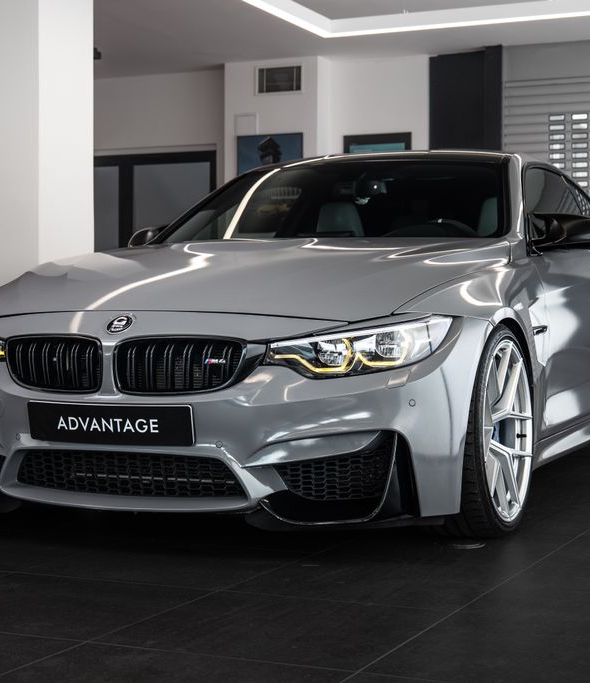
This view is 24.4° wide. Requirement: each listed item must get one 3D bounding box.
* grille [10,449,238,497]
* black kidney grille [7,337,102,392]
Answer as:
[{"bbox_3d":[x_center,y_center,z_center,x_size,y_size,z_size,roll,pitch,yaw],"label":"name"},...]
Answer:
[{"bbox_3d":[-0.474,0.364,3.830,0.735,0.115,0.080,0,1,24],"label":"grille"},{"bbox_3d":[-0.681,0.064,3.863,0.340,0.165,0.080,1,1,31],"label":"black kidney grille"}]

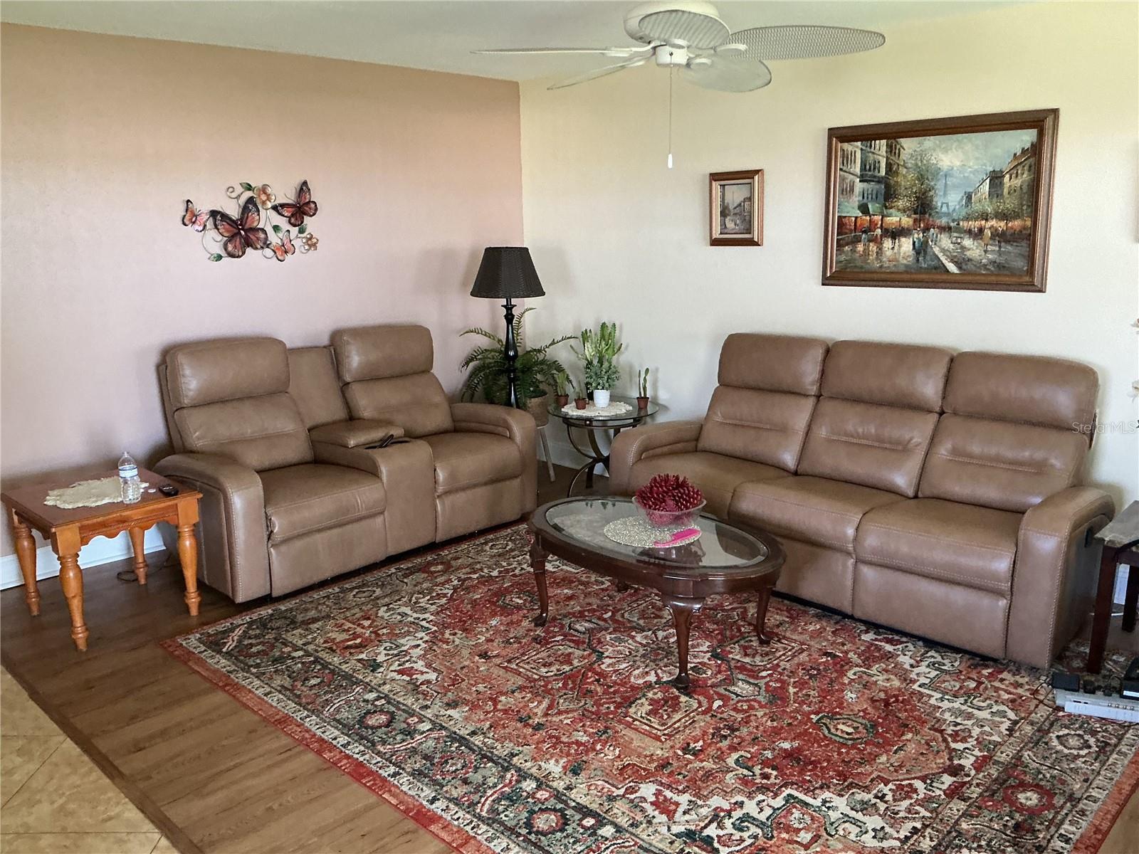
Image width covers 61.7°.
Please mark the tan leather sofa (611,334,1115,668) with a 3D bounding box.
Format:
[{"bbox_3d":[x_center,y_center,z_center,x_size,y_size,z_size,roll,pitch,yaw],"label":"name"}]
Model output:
[{"bbox_3d":[1.245,0.169,4.243,2.080,1.005,0.920,11,17,44],"label":"tan leather sofa"}]

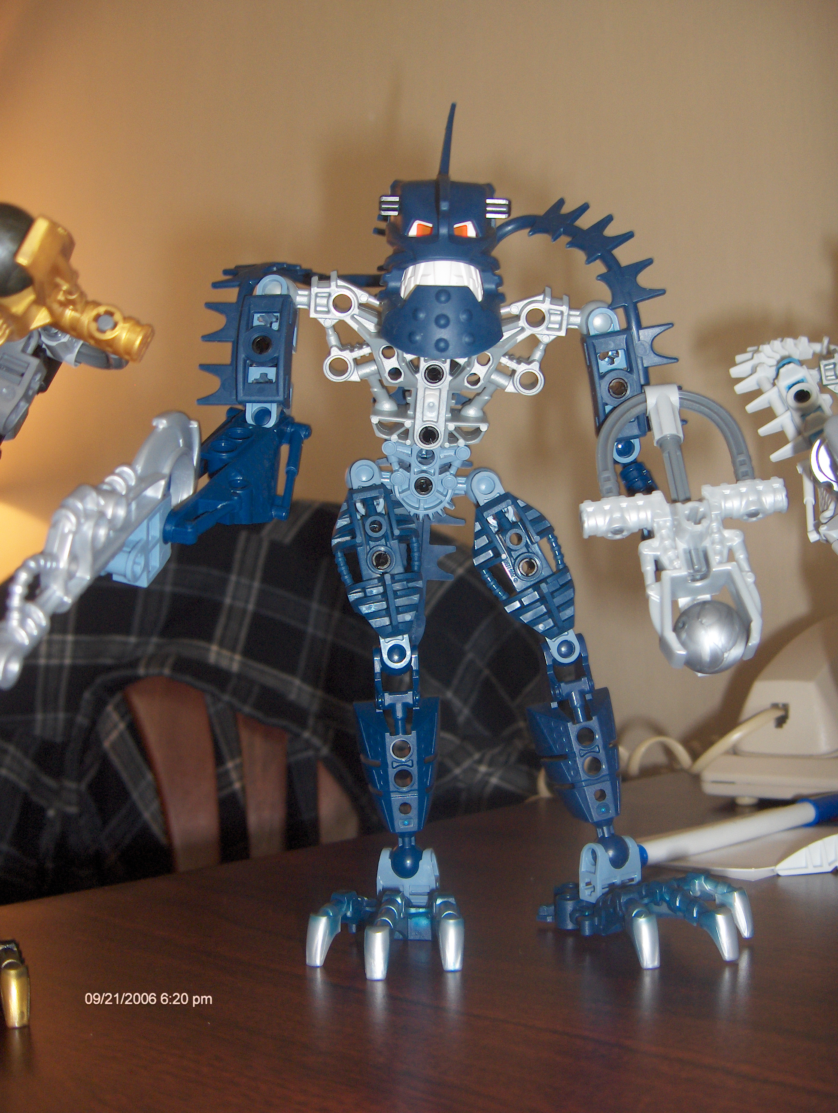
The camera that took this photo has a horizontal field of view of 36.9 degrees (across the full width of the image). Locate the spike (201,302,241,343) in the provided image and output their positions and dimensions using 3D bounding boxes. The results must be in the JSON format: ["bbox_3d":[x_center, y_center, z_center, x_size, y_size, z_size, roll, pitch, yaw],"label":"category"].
[{"bbox_3d":[-0.050,-0.059,0.316,0.010,0.010,0.004,0,6,0],"label":"spike"}]

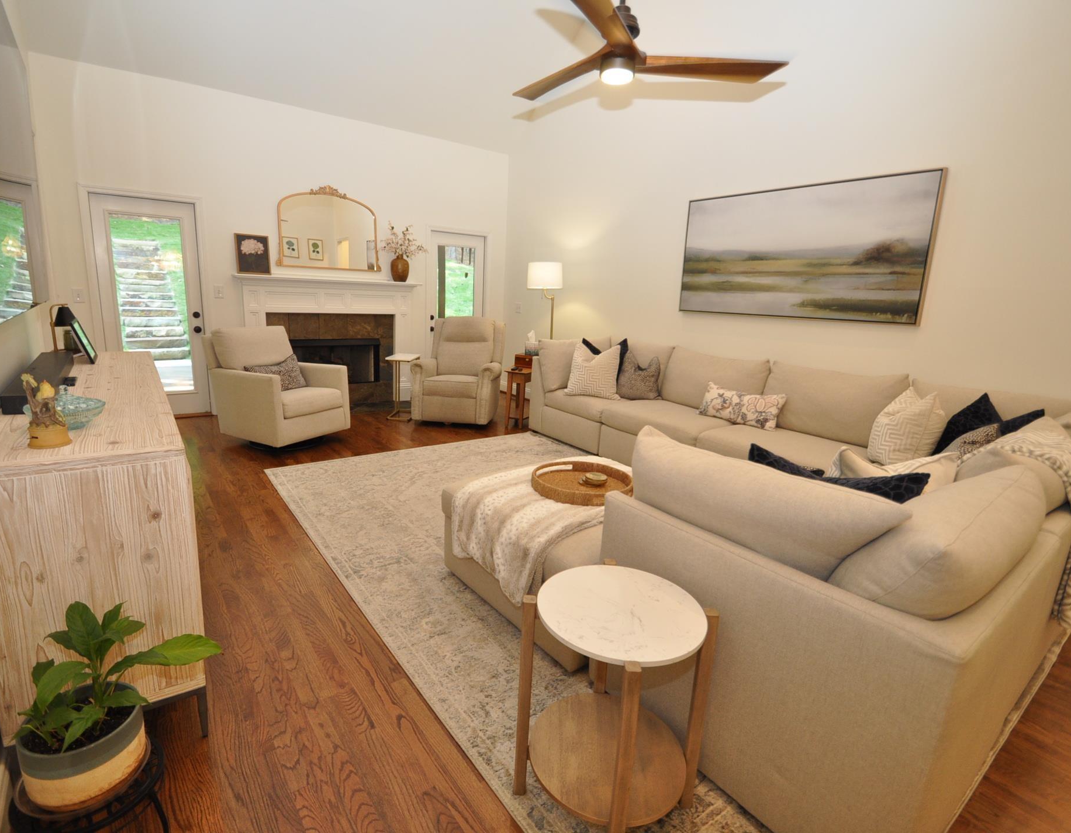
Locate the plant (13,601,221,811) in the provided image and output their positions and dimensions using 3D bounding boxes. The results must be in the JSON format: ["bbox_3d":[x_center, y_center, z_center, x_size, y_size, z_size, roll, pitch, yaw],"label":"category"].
[{"bbox_3d":[-0.876,0.565,1.116,0.340,0.370,0.270,-8,16,-42],"label":"plant"}]

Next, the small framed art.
[{"bbox_3d":[-2.883,-1.639,5.316,0.310,0.385,0.030,-7,11,-37],"label":"small framed art"}]

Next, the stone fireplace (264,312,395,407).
[{"bbox_3d":[-2.355,-0.673,6.113,1.430,1.040,0.360,-6,15,-37],"label":"stone fireplace"}]

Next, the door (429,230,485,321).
[{"bbox_3d":[-1.034,-1.347,6.928,0.780,2.040,0.050,-7,17,-37],"label":"door"}]

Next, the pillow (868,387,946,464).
[{"bbox_3d":[2.135,0.038,2.986,0.180,0.440,0.430,18,11,-6],"label":"pillow"}]

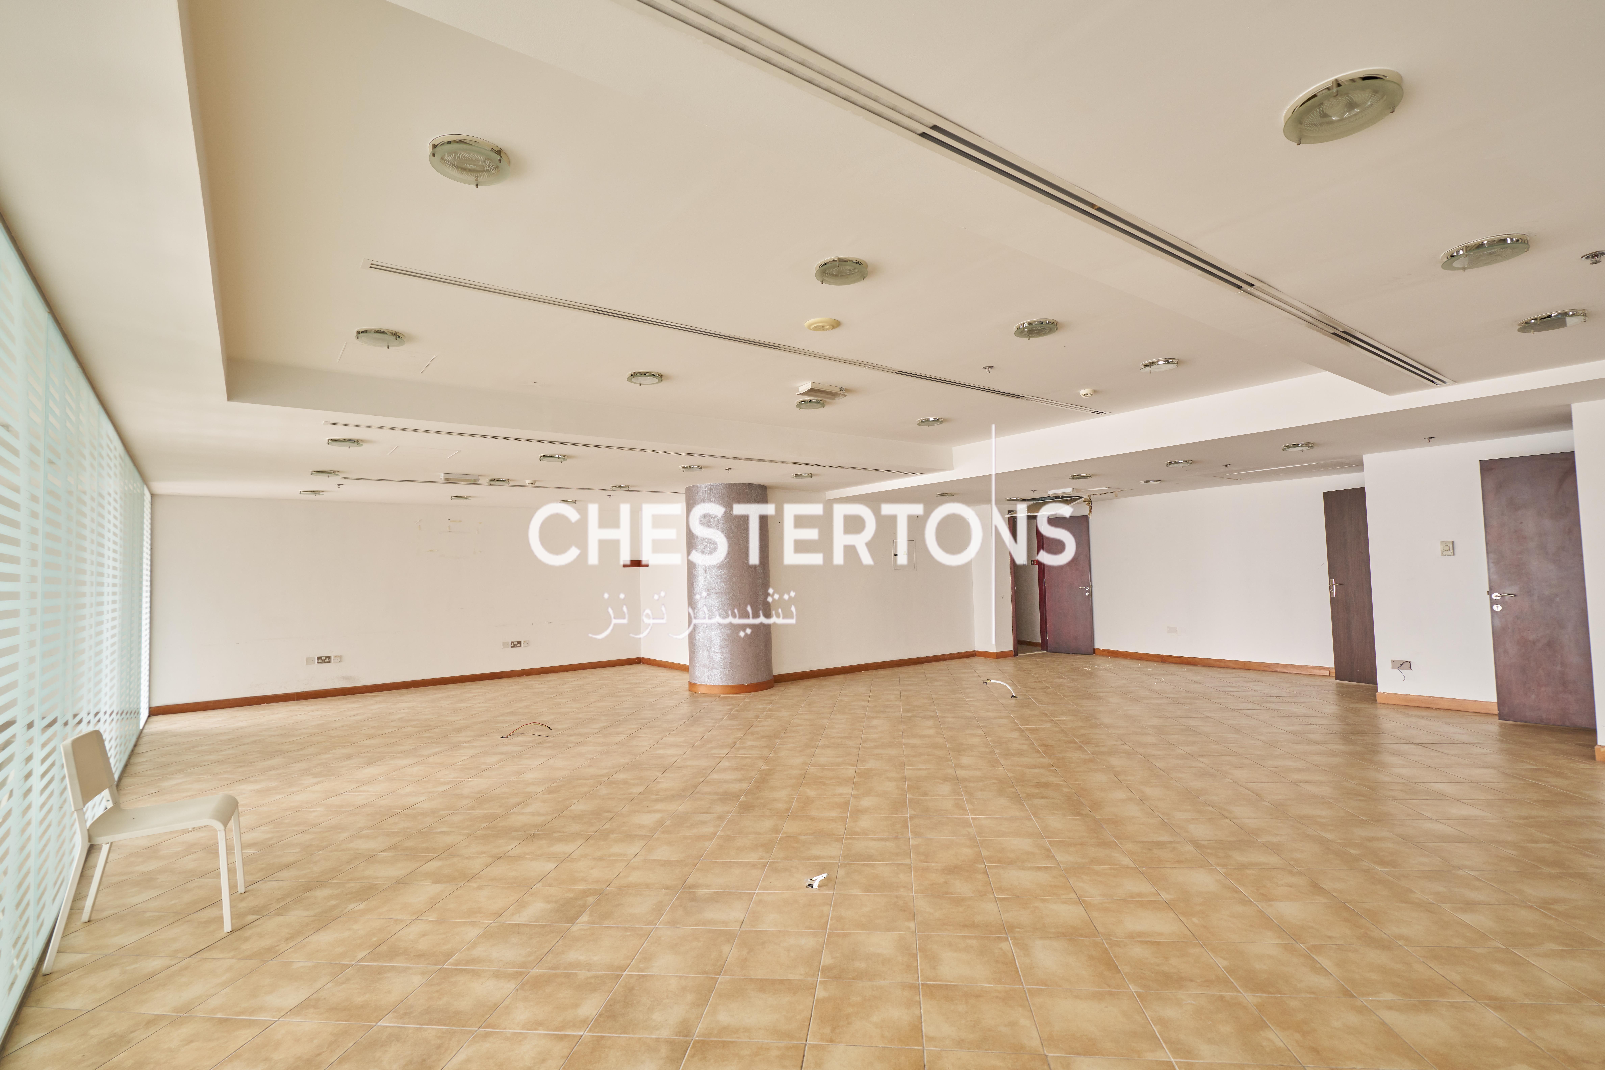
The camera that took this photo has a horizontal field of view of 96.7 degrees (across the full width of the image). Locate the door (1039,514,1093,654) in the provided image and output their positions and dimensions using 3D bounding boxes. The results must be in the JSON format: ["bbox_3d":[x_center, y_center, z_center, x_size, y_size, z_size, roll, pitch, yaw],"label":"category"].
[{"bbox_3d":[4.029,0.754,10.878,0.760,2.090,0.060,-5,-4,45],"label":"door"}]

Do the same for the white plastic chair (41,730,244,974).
[{"bbox_3d":[-2.620,1.191,2.907,0.540,0.800,0.460,1,-4,-32],"label":"white plastic chair"}]

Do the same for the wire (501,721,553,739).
[{"bbox_3d":[-2.480,1.764,6.429,0.453,0.110,0.080,-2,-4,1],"label":"wire"}]

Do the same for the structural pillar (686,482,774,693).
[{"bbox_3d":[-0.882,0.631,8.627,1.015,2.392,1.015,-2,-3,0],"label":"structural pillar"}]

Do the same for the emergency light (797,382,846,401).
[{"bbox_3d":[0.161,-1.124,5.588,0.348,0.057,0.164,1,-5,-35],"label":"emergency light"}]

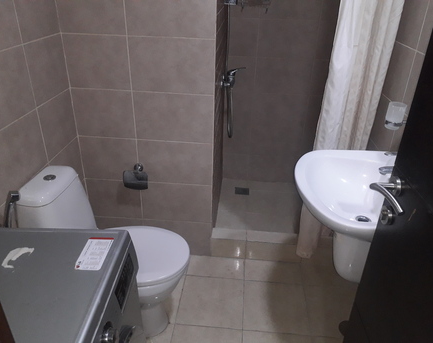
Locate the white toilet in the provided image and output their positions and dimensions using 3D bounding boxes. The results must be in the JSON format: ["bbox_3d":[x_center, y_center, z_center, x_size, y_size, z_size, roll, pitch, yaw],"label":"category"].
[{"bbox_3d":[-0.445,0.386,1.609,0.650,0.760,0.375,4,29,4],"label":"white toilet"}]

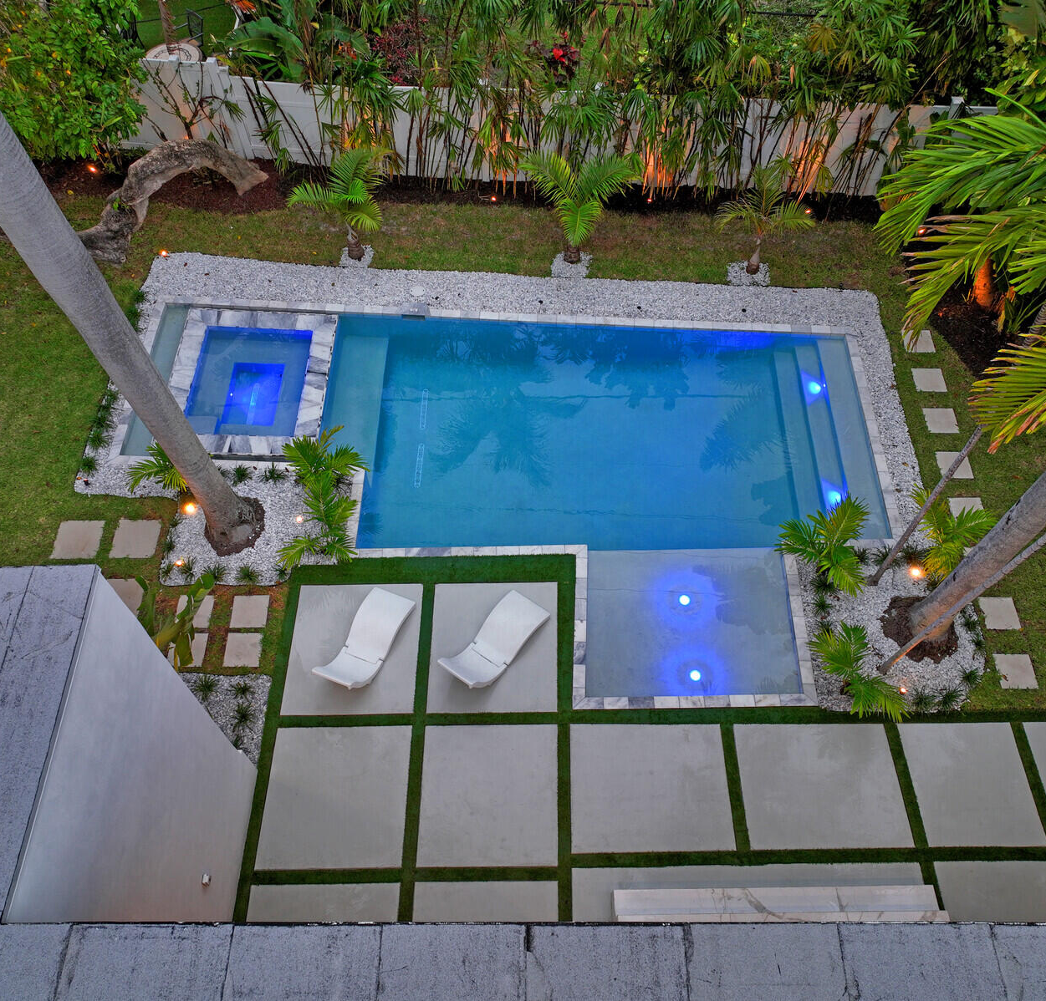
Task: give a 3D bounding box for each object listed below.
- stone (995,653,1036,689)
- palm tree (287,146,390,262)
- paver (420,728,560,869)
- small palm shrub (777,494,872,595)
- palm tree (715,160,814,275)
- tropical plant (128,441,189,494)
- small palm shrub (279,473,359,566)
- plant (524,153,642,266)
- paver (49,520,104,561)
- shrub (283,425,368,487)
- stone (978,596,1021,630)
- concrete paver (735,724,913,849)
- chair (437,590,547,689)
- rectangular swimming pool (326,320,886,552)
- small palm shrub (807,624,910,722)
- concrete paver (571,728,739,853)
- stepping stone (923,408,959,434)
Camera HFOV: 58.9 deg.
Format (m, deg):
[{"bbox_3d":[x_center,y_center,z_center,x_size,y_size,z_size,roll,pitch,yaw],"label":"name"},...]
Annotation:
[{"bbox_3d":[6.277,2.197,11.823,0.460,0.050,0.455,0,57,0],"label":"stone"},{"bbox_3d":[-2.922,-4.769,15.234,1.600,2.000,1.450,0,57,0],"label":"palm tree"},{"bbox_3d":[-0.375,3.328,10.459,1.551,0.060,1.590,-1,55,2],"label":"paver"},{"bbox_3d":[3.709,0.662,11.476,1.150,1.060,1.100,-1,55,2],"label":"small palm shrub"},{"bbox_3d":[3.795,-4.357,14.512,1.500,1.920,1.400,-1,55,2],"label":"palm tree"},{"bbox_3d":[-4.888,-0.408,13.031,1.200,0.920,1.050,0,57,0],"label":"tropical plant"},{"bbox_3d":[-2.654,0.314,11.997,1.100,1.100,1.100,-1,55,2],"label":"small palm shrub"},{"bbox_3d":[0.895,-4.648,15.164,1.820,1.930,1.400,0,57,0],"label":"plant"},{"bbox_3d":[-6.073,0.554,12.694,0.610,0.050,0.610,-1,55,2],"label":"paver"},{"bbox_3d":[-2.698,-0.476,12.561,1.200,1.100,1.050,-1,55,2],"label":"shrub"},{"bbox_3d":[6.303,1.509,12.274,0.460,0.050,0.460,0,57,0],"label":"stone"},{"bbox_3d":[3.543,3.404,11.067,1.868,0.080,1.478,0,57,0],"label":"concrete paver"},{"bbox_3d":[-0.344,1.754,11.687,0.610,0.740,1.525,33,63,20],"label":"chair"},{"bbox_3d":[1.022,-0.840,14.119,8.000,1.300,4.400,-1,55,2],"label":"rectangular swimming pool"},{"bbox_3d":[3.781,1.990,10.564,1.150,1.000,1.050,-1,55,2],"label":"small palm shrub"},{"bbox_3d":[1.510,3.422,11.069,1.870,0.080,1.514,0,57,0],"label":"concrete paver"},{"bbox_3d":[6.333,-1.191,14.047,0.460,0.050,0.465,0,57,0],"label":"stepping stone"}]

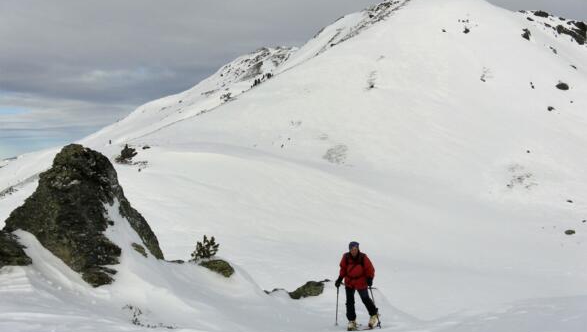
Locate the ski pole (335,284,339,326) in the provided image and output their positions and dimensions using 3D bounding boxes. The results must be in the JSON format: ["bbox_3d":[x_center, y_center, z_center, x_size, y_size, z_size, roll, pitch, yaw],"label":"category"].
[{"bbox_3d":[0.871,2.739,11.725,0.060,0.897,0.060,2,10,6],"label":"ski pole"}]

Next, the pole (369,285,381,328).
[{"bbox_3d":[1.619,2.792,11.725,0.070,0.919,0.070,-13,9,6],"label":"pole"}]

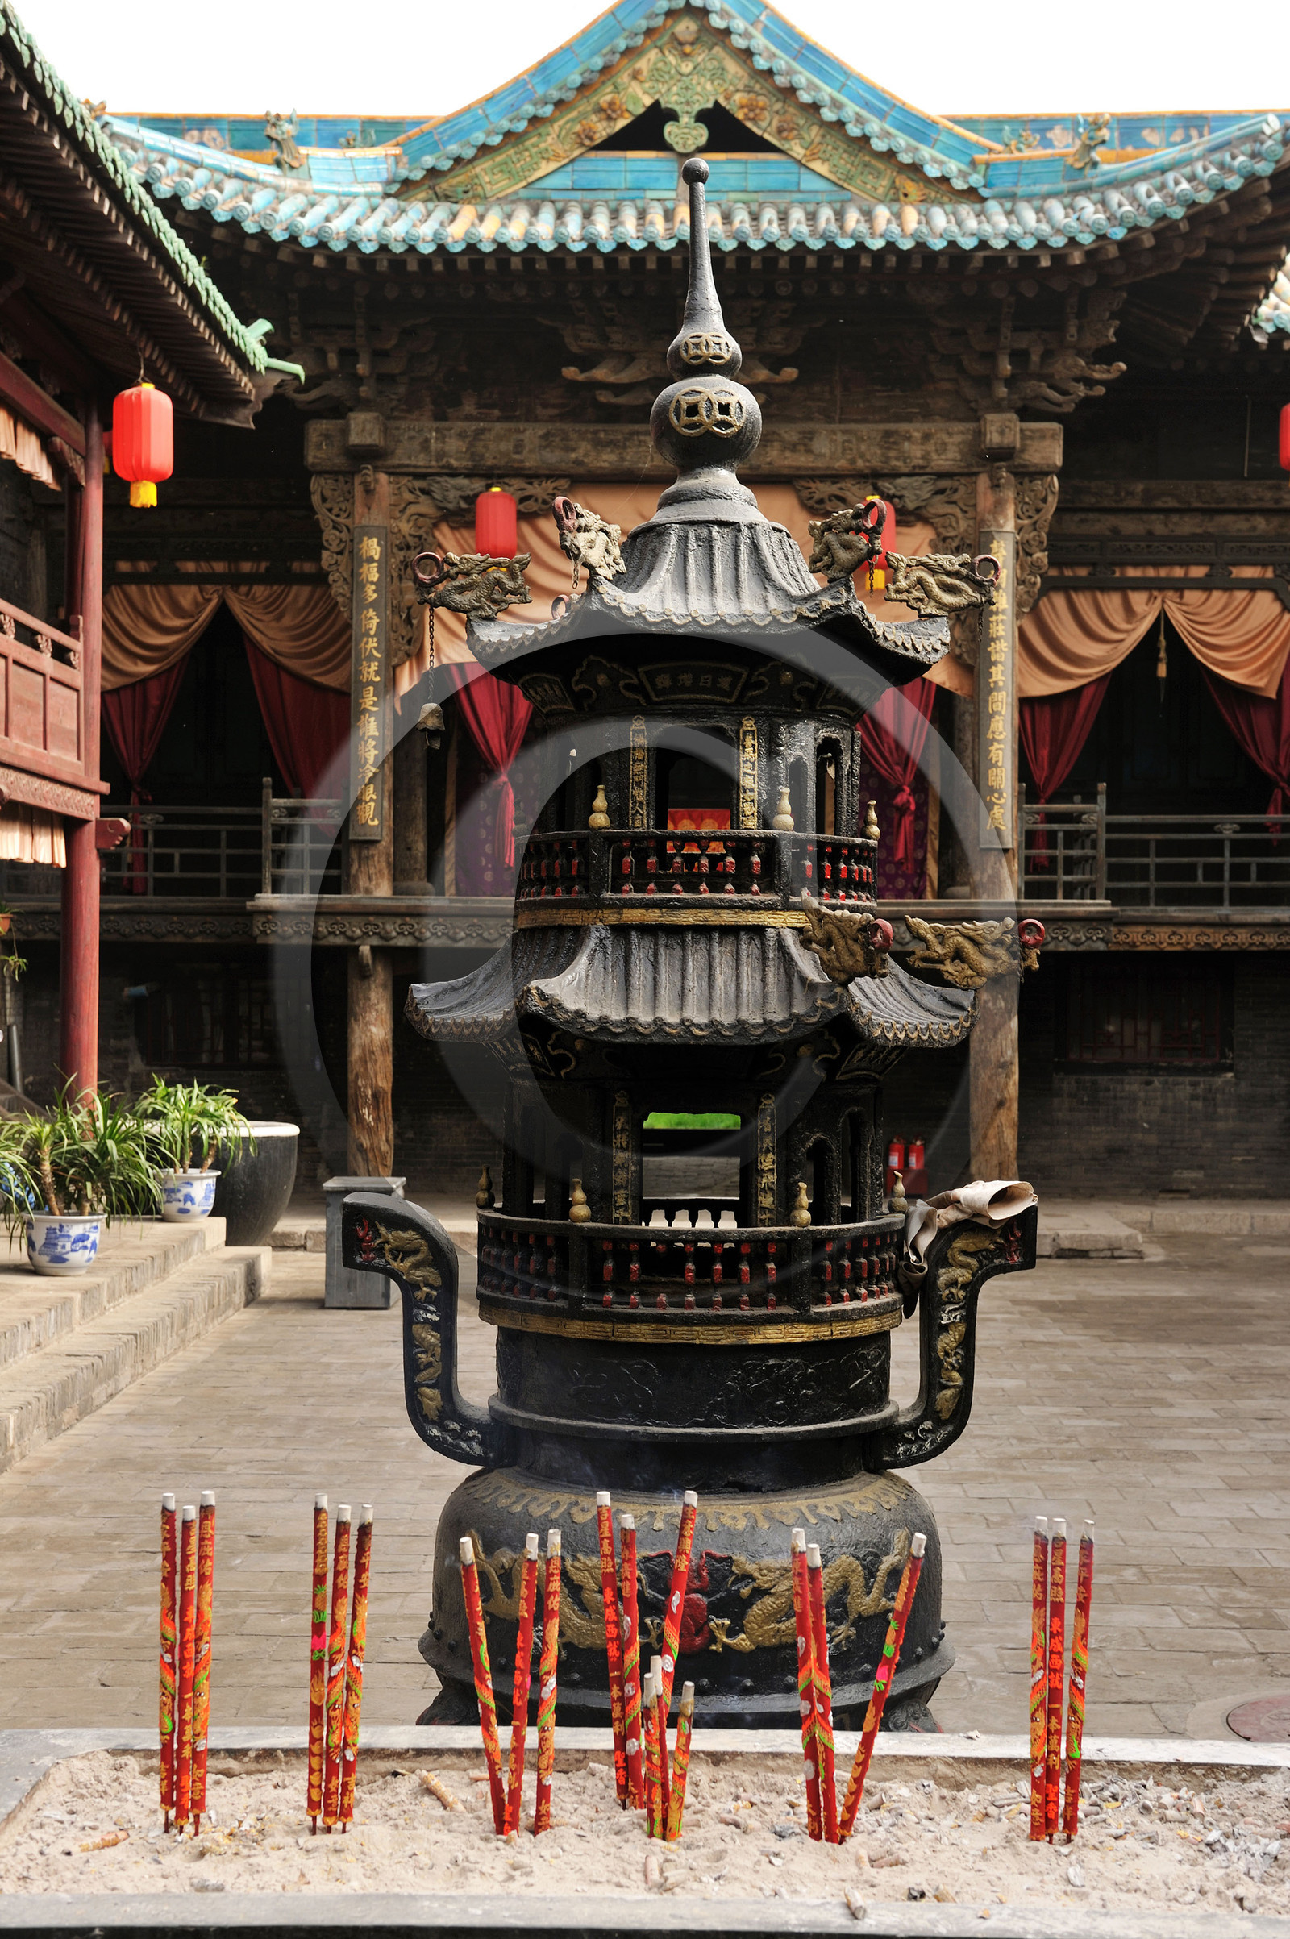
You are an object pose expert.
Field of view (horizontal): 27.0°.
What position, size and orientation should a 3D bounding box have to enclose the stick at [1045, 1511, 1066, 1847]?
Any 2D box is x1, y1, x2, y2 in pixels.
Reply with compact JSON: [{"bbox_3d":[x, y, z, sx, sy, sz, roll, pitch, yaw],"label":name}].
[{"bbox_3d":[0.454,0.785,2.980,0.015,0.354,0.015,1,0,1],"label":"stick"}]

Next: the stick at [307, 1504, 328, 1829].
[{"bbox_3d":[-0.362,0.770,2.984,0.015,0.376,0.015,1,0,1],"label":"stick"}]

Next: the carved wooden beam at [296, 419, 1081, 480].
[{"bbox_3d":[0.253,-3.490,18.000,5.070,0.330,0.340,0,0,1],"label":"carved wooden beam"}]

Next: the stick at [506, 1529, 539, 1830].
[{"bbox_3d":[-0.139,0.817,3.050,0.017,0.358,0.017,4,0,0],"label":"stick"}]

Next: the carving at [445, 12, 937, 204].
[{"bbox_3d":[0.272,-6.702,21.000,3.836,1.514,0.300,0,0,1],"label":"carving"}]

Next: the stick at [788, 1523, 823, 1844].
[{"bbox_3d":[0.165,0.726,2.730,0.014,0.317,0.014,-3,0,0],"label":"stick"}]

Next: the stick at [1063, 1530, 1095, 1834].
[{"bbox_3d":[0.441,0.722,2.730,0.014,0.325,0.014,3,0,0],"label":"stick"}]

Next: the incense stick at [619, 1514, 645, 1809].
[{"bbox_3d":[-0.013,0.817,3.150,0.017,0.360,0.017,-2,0,0],"label":"incense stick"}]

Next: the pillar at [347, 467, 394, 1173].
[{"bbox_3d":[-2.199,-1.044,21.530,0.370,5.947,0.370,0,0,1],"label":"pillar"}]

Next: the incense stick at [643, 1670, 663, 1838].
[{"bbox_3d":[0.009,0.870,2.977,0.015,0.183,0.015,-2,0,1],"label":"incense stick"}]

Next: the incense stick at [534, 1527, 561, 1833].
[{"bbox_3d":[-0.107,0.791,2.979,0.015,0.339,0.015,3,0,1],"label":"incense stick"}]

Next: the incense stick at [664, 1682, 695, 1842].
[{"bbox_3d":[0.041,0.874,2.967,0.015,0.174,0.015,5,0,1],"label":"incense stick"}]

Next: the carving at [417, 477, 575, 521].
[{"bbox_3d":[-1.170,-3.664,21.000,1.189,0.342,0.150,0,0,1],"label":"carving"}]

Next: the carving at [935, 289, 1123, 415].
[{"bbox_3d":[2.944,-4.731,20.600,1.451,0.971,0.600,0,0,1],"label":"carving"}]

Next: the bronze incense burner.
[{"bbox_3d":[0.119,-0.025,7.050,1.820,4.201,1.500,0,0,1],"label":"bronze incense burner"}]

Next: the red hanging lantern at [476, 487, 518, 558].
[{"bbox_3d":[-0.976,-2.869,17.700,0.270,0.600,0.270,0,0,1],"label":"red hanging lantern"}]

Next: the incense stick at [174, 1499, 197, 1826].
[{"bbox_3d":[-0.470,0.714,2.750,0.014,0.330,0.014,1,0,0],"label":"incense stick"}]

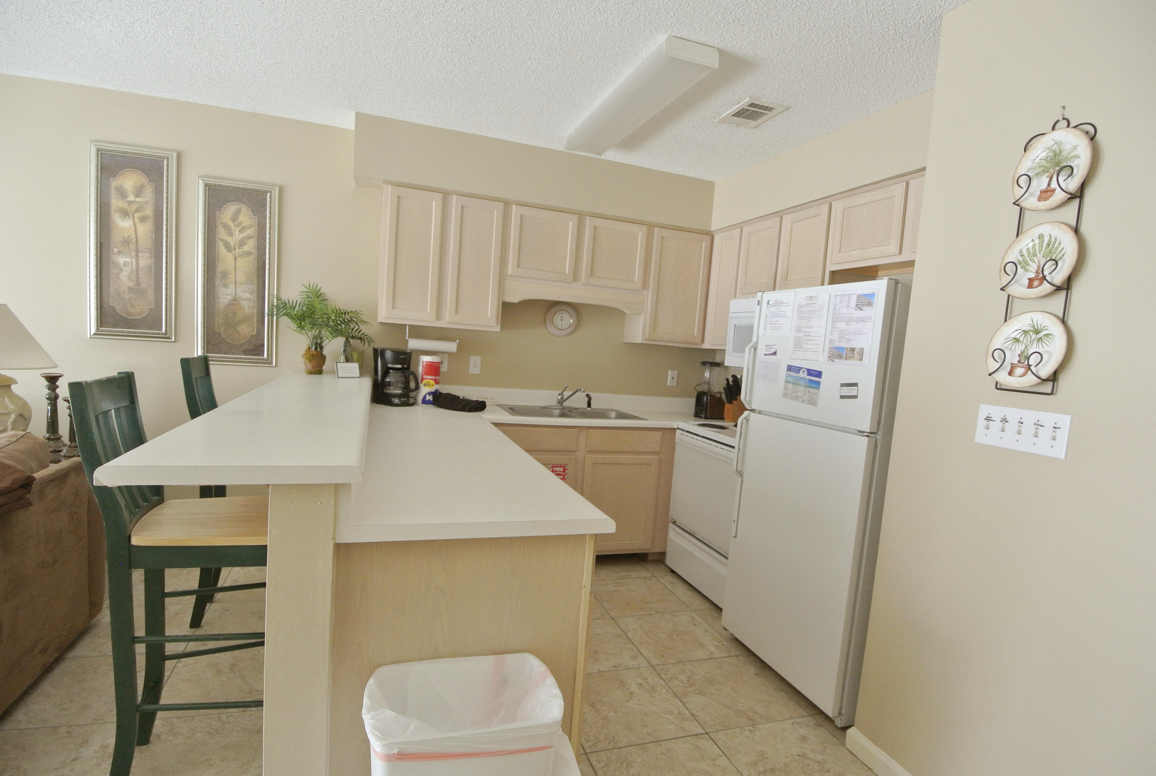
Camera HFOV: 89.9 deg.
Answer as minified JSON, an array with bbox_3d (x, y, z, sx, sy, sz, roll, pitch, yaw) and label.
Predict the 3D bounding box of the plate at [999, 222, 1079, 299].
[{"bbox_3d":[1.229,-0.338,1.548,0.025,0.205,0.205,3,5,-19],"label":"plate"}]

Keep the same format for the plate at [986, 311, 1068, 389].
[{"bbox_3d":[1.211,-0.103,1.567,0.025,0.208,0.208,3,5,-19],"label":"plate"}]

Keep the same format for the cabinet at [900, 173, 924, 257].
[{"bbox_3d":[1.565,-0.669,2.309,0.320,0.330,0.380,3,5,-19],"label":"cabinet"}]

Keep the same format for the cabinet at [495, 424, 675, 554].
[{"bbox_3d":[-0.039,0.637,3.701,1.100,0.840,0.600,3,5,-19],"label":"cabinet"}]

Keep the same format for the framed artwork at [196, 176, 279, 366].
[{"bbox_3d":[-1.876,-0.634,3.195,0.390,1.005,0.030,3,5,-19],"label":"framed artwork"}]

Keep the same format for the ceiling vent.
[{"bbox_3d":[0.803,-1.253,2.678,0.205,0.020,0.285,3,5,-19],"label":"ceiling vent"}]

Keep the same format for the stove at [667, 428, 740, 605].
[{"bbox_3d":[1.006,0.682,3.326,0.650,1.000,0.760,3,5,-19],"label":"stove"}]

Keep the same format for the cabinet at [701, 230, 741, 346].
[{"bbox_3d":[1.054,-0.616,3.776,0.320,0.750,0.330,3,5,-19],"label":"cabinet"}]

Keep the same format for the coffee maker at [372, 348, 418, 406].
[{"bbox_3d":[-1.082,-0.064,3.426,0.240,0.325,0.200,8,6,38],"label":"coffee maker"}]

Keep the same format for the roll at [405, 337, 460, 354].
[{"bbox_3d":[-0.861,-0.252,3.449,0.285,0.080,0.080,3,5,-19],"label":"roll"}]

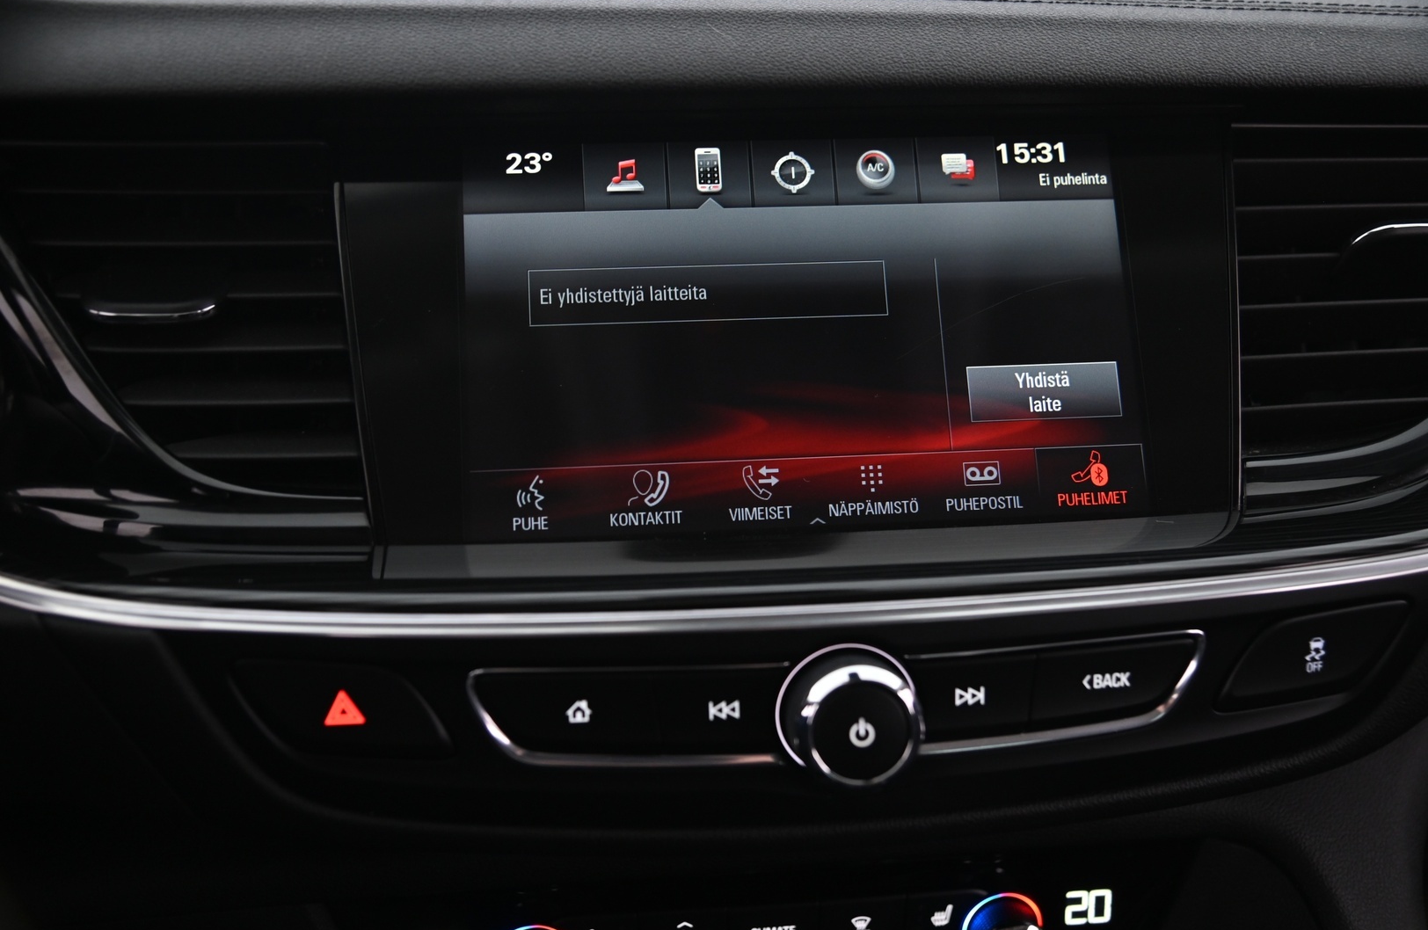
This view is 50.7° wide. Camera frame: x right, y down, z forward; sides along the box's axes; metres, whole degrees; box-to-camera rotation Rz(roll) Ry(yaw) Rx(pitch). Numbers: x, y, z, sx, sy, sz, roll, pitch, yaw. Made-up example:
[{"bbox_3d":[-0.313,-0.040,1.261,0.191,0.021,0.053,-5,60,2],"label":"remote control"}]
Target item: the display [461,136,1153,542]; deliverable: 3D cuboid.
[{"bbox_3d":[0.023,-0.034,0.398,0.177,0.107,0.015,-2,-12,-5],"label":"display"}]

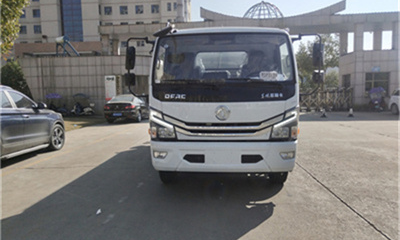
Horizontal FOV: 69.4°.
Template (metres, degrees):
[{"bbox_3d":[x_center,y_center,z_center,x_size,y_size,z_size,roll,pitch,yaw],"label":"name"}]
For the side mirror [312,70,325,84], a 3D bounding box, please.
[{"bbox_3d":[1.448,-0.523,3.530,0.135,0.155,0.080,-2,5,-11],"label":"side mirror"}]

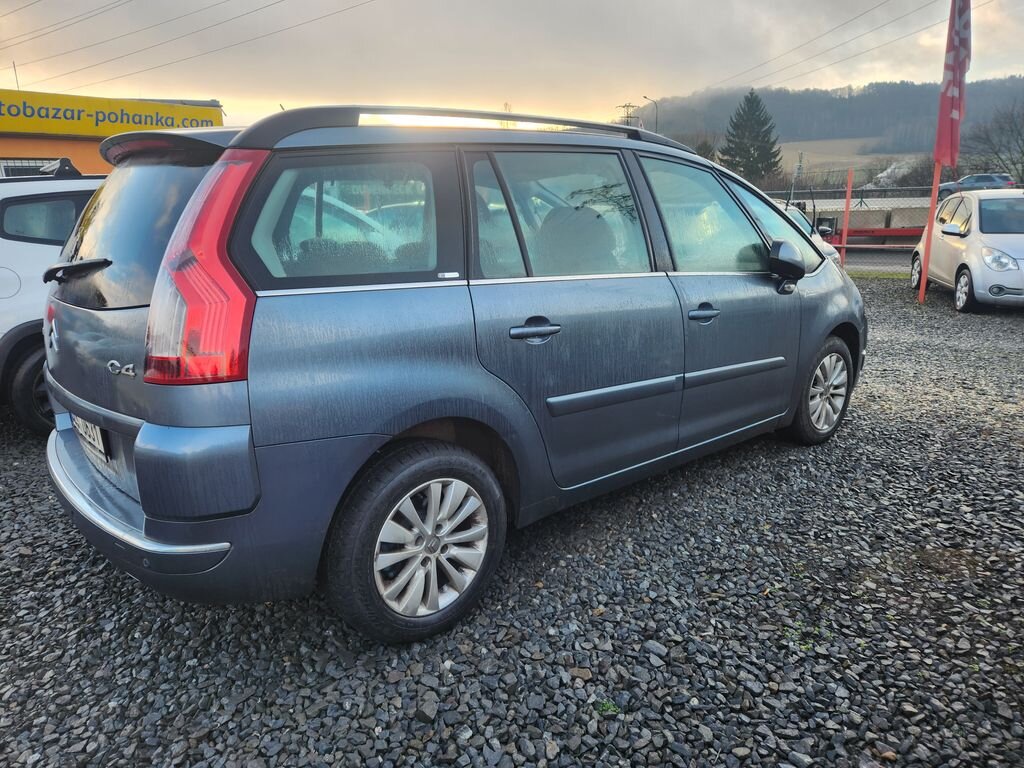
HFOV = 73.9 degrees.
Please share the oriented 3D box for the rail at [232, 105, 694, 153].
[{"bbox_3d":[0.040,-0.878,2.429,2.070,0.165,0.100,-13,17,-38],"label":"rail"}]

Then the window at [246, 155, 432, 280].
[{"bbox_3d":[-0.474,-0.473,1.956,0.600,0.340,0.040,-13,2,-36],"label":"window"}]

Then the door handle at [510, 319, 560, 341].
[{"bbox_3d":[0.080,-0.186,2.328,0.230,0.062,0.055,-13,17,-38],"label":"door handle"}]

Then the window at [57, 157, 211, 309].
[{"bbox_3d":[-1.348,-0.484,2.216,0.160,0.440,1.260,20,-4,-42],"label":"window"}]

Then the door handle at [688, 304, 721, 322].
[{"bbox_3d":[0.830,-0.308,2.948,0.230,0.062,0.055,-13,17,-38],"label":"door handle"}]

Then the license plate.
[{"bbox_3d":[-1.429,0.127,2.276,0.020,0.110,0.520,-13,17,-38],"label":"license plate"}]

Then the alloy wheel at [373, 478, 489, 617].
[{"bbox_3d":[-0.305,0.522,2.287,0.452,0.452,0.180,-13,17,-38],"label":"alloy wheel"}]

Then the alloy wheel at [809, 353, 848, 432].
[{"bbox_3d":[1.778,0.042,3.985,0.452,0.452,0.170,-13,17,-38],"label":"alloy wheel"}]

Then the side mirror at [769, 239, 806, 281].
[{"bbox_3d":[1.333,-0.595,3.277,0.130,0.180,0.230,4,15,24],"label":"side mirror"}]

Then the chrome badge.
[{"bbox_3d":[-1.119,-0.046,1.947,0.115,0.042,0.012,4,15,25],"label":"chrome badge"}]

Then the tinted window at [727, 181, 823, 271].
[{"bbox_3d":[1.320,-0.795,3.445,0.870,0.480,0.050,-13,3,-38],"label":"tinted window"}]

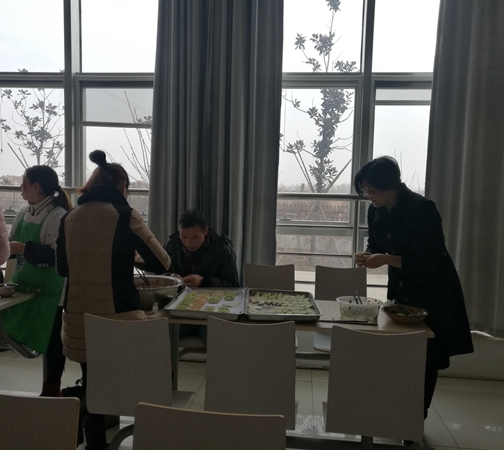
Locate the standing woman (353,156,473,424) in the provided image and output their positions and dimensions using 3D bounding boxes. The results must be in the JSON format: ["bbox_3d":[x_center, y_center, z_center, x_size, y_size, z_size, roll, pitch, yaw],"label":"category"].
[{"bbox_3d":[0.933,0.431,2.737,0.620,1.640,0.520,0,5,-16],"label":"standing woman"}]

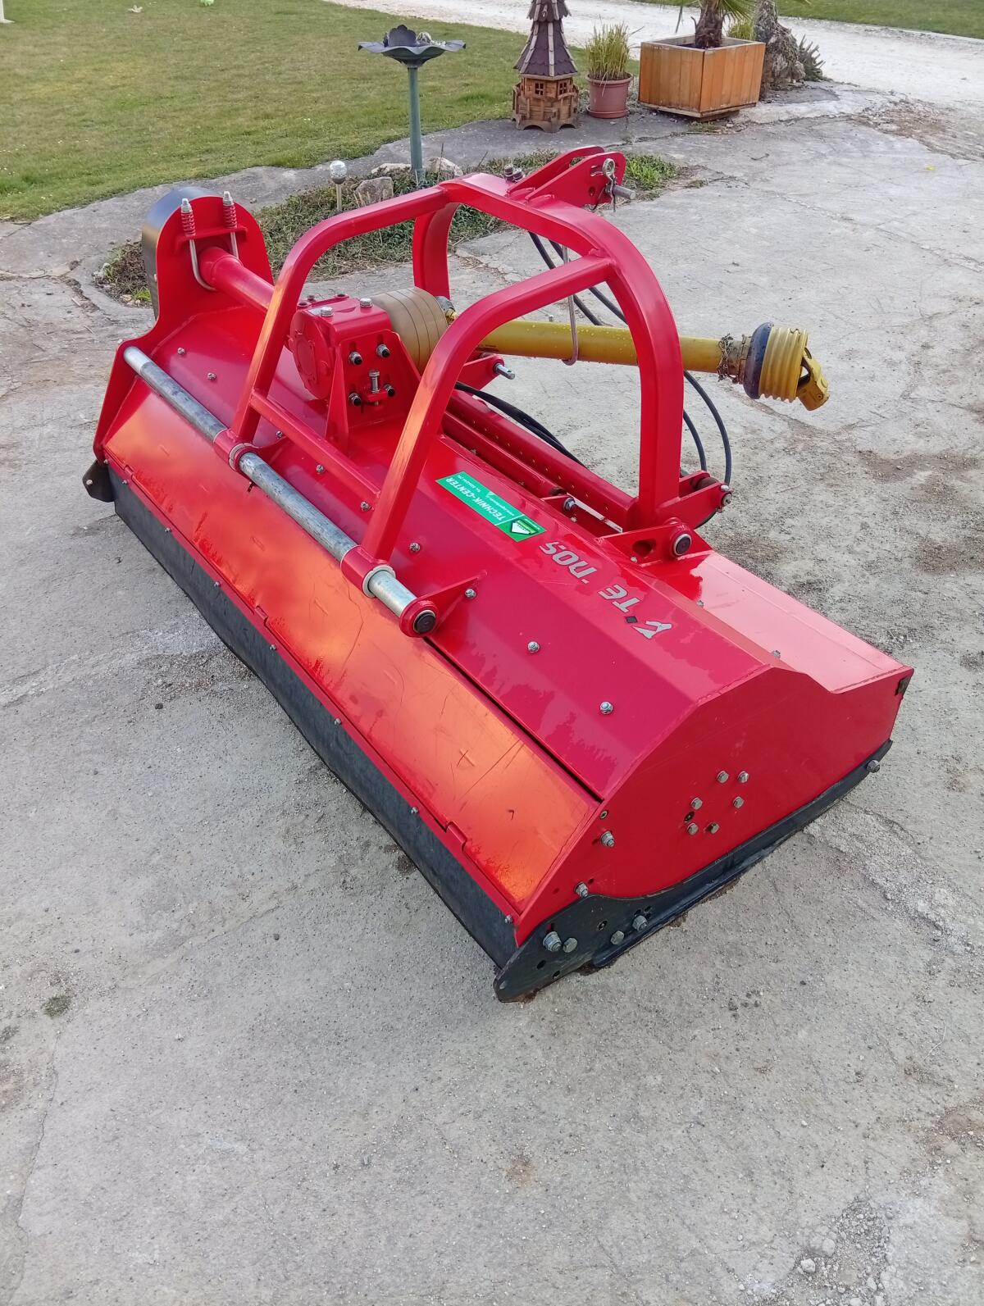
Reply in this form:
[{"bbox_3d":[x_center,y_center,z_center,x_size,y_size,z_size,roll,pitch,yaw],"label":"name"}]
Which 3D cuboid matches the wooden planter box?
[{"bbox_3d":[1.501,-4.131,7.276,0.604,0.403,0.604,-26,45,-28],"label":"wooden planter box"}]

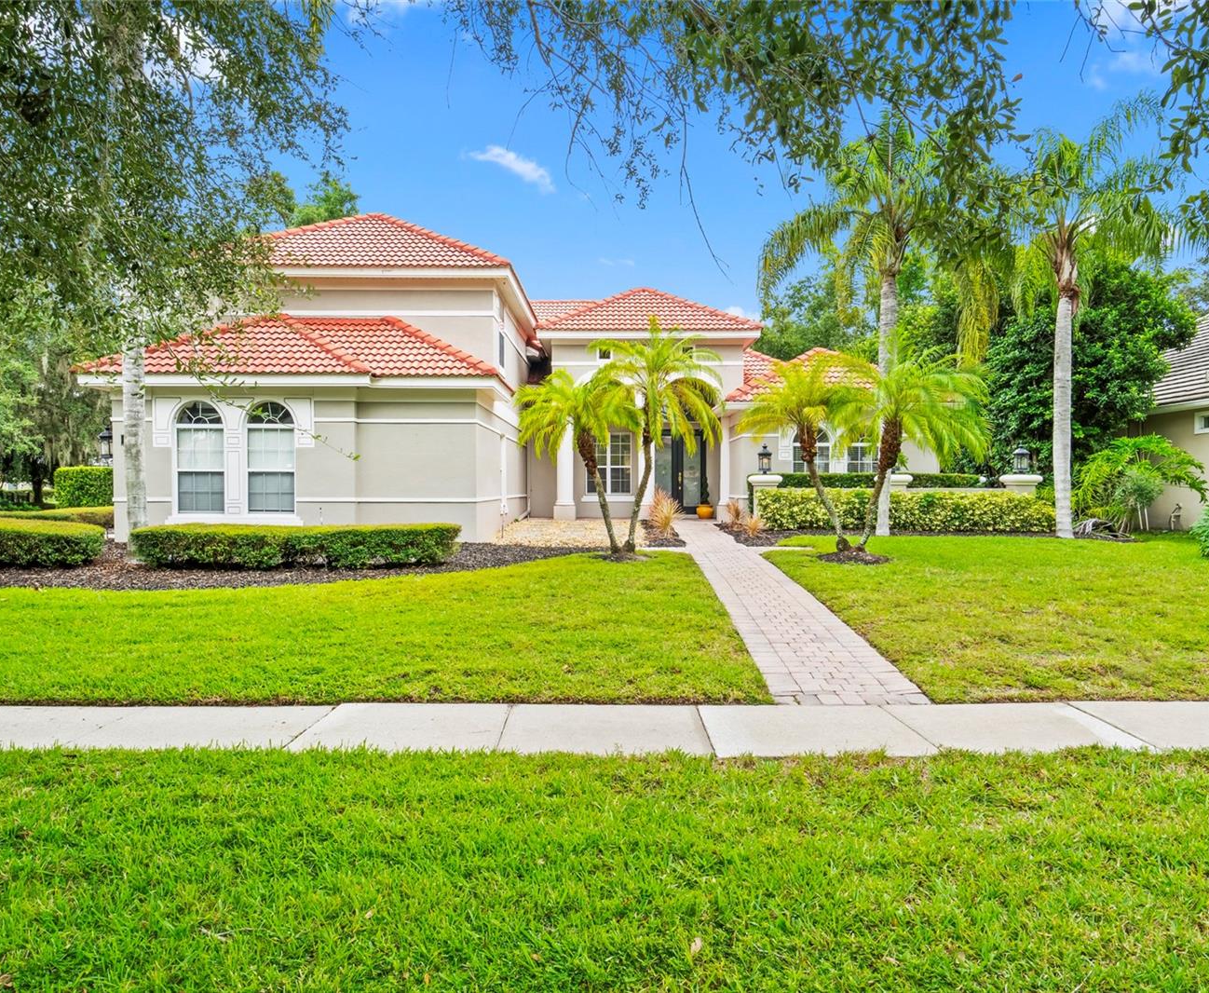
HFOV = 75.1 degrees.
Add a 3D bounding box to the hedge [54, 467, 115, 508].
[{"bbox_3d":[-15.100,-0.080,23.000,2.200,1.600,1.500,0,1,0],"label":"hedge"}]

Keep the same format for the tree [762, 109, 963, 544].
[{"bbox_3d":[5.500,-3.680,16.800,4.400,9.050,4.200,0,1,0],"label":"tree"}]

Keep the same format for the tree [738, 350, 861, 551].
[{"bbox_3d":[3.600,-0.800,14.200,2.350,3.620,2.400,0,1,0],"label":"tree"}]

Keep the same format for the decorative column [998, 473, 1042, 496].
[{"bbox_3d":[9.370,0.160,17.600,0.660,1.300,0.660,0,1,0],"label":"decorative column"}]

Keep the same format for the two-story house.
[{"bbox_3d":[-0.500,-3.690,22.600,19.600,8.900,15.200,0,1,0],"label":"two-story house"}]

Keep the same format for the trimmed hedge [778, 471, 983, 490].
[{"bbox_3d":[6.300,0.080,18.600,5.100,1.300,0.850,0,1,0],"label":"trimmed hedge"}]

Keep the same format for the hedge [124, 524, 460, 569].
[{"bbox_3d":[-5.000,0.790,12.950,5.200,0.670,1.200,0,1,0],"label":"hedge"}]

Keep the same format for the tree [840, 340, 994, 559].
[{"bbox_3d":[5.600,-0.840,14.200,2.750,3.700,2.700,0,1,0],"label":"tree"}]

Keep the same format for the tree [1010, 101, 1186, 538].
[{"bbox_3d":[10.250,-3.680,16.300,3.800,9.100,3.900,0,1,0],"label":"tree"}]

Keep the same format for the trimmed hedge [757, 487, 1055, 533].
[{"bbox_3d":[6.550,0.320,17.150,6.400,1.020,0.850,0,1,0],"label":"trimmed hedge"}]

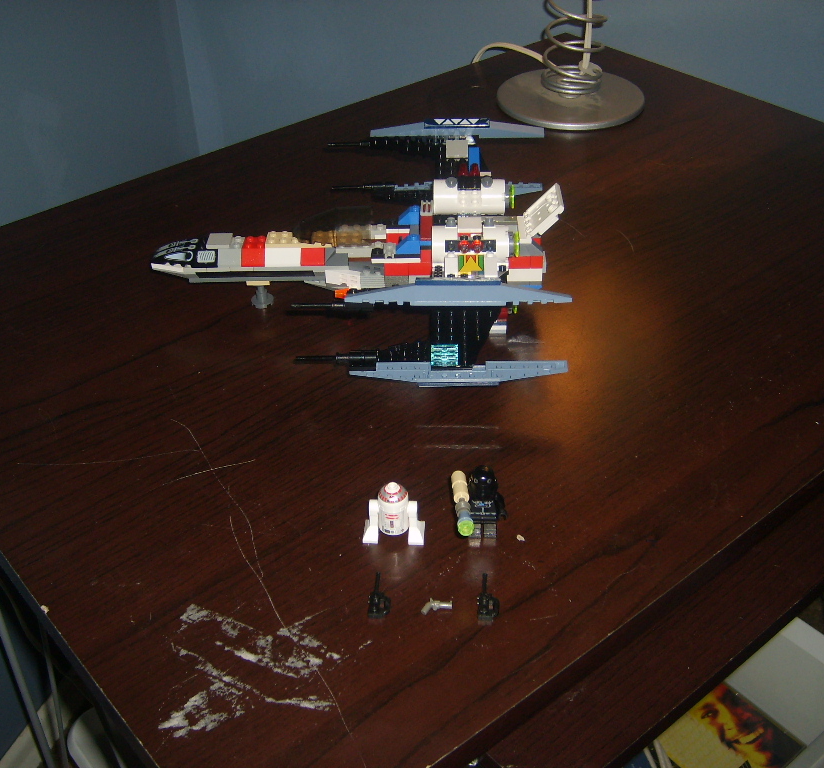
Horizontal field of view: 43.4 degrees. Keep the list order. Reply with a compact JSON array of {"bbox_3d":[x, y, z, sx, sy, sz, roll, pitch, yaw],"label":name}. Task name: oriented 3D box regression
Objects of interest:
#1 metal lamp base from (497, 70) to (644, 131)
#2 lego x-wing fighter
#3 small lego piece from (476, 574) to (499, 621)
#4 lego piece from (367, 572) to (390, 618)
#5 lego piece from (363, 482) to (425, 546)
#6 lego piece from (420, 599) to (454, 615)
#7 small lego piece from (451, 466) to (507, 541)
[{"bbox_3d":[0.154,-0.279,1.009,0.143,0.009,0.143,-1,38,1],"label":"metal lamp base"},{"bbox_3d":[-0.038,-0.088,0.697,0.279,0.095,0.247,0,38,2],"label":"lego x-wing fighter"},{"bbox_3d":[0.038,0.105,0.517,0.011,0.005,0.029,2,38,4],"label":"small lego piece"},{"bbox_3d":[-0.016,0.105,0.519,0.011,0.005,0.029,1,38,3],"label":"lego piece"},{"bbox_3d":[-0.010,0.066,0.544,0.033,0.036,0.017,1,38,3],"label":"lego piece"},{"bbox_3d":[0.012,0.110,0.512,0.016,0.004,0.011,2,38,4],"label":"lego piece"},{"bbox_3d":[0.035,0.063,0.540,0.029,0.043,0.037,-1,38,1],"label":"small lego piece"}]

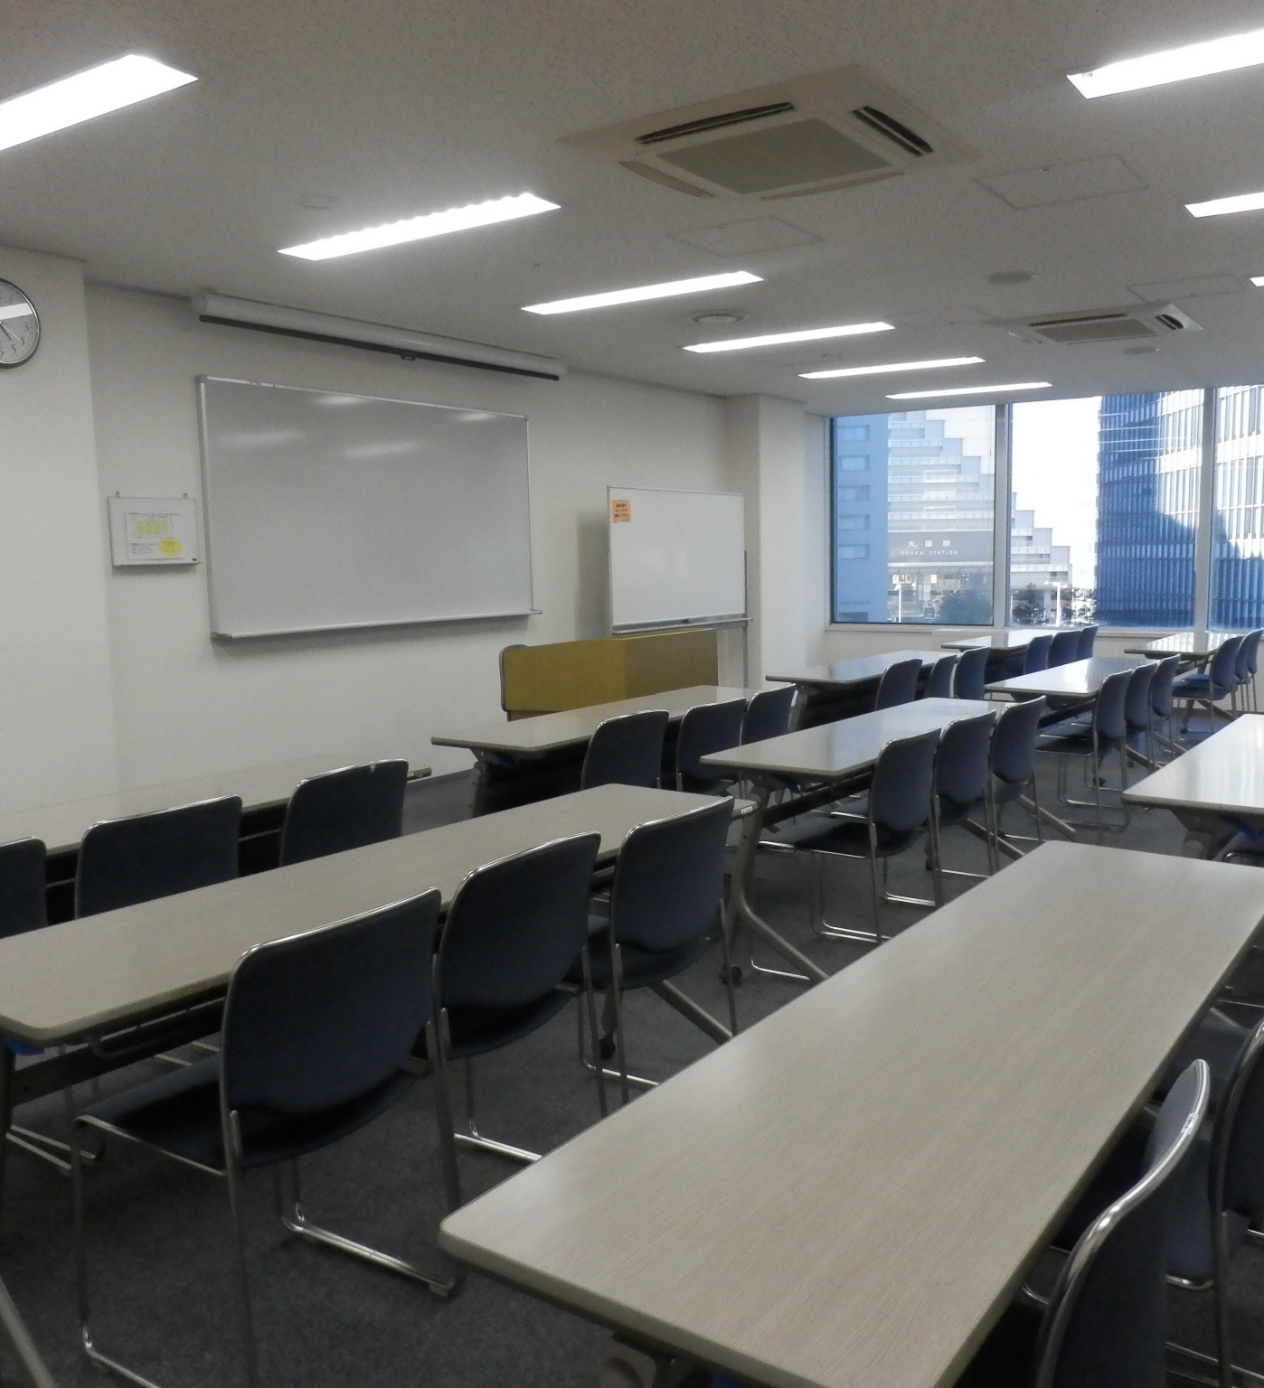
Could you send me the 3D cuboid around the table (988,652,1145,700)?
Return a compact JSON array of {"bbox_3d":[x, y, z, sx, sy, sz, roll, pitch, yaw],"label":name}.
[{"bbox_3d":[2.262,0.248,6.284,0.460,0.710,1.800,3,7,35],"label":"table"}]

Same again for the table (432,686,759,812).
[{"bbox_3d":[0.009,0.420,5.001,0.450,0.700,1.800,3,7,34],"label":"table"}]

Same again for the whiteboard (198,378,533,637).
[{"bbox_3d":[-1.299,-0.982,6.955,0.080,1.199,2.412,3,7,34],"label":"whiteboard"}]

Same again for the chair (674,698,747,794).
[{"bbox_3d":[0.147,0.391,4.946,0.520,0.765,0.480,3,7,34],"label":"chair"}]

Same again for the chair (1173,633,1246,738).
[{"bbox_3d":[3.417,0.028,7.804,0.520,0.765,0.480,3,7,37],"label":"chair"}]

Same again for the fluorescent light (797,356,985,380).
[{"bbox_3d":[1.700,-2.182,8.502,1.241,0.080,0.195,3,7,34],"label":"fluorescent light"}]

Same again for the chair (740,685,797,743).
[{"bbox_3d":[0.400,0.341,5.458,0.510,0.747,0.490,3,7,34],"label":"chair"}]

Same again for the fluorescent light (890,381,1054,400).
[{"bbox_3d":[2.561,-2.330,9.805,1.249,0.060,0.192,3,7,34],"label":"fluorescent light"}]

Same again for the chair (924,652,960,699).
[{"bbox_3d":[1.456,0.171,6.897,0.510,0.760,0.500,3,7,34],"label":"chair"}]

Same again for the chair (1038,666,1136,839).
[{"bbox_3d":[1.982,0.265,5.807,0.520,0.765,0.480,3,7,36],"label":"chair"}]

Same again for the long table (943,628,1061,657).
[{"bbox_3d":[2.667,-0.039,8.841,0.460,0.700,1.800,3,7,34],"label":"long table"}]

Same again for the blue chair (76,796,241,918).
[{"bbox_3d":[-1.263,0.621,3.125,0.510,0.760,0.500,3,7,34],"label":"blue chair"}]

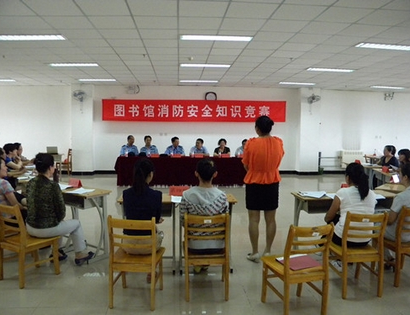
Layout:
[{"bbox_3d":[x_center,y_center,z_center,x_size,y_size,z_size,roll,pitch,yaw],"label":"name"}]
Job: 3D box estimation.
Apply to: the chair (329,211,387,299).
[{"bbox_3d":[1.370,0.843,3.161,0.390,0.790,0.450,0,4,-4],"label":"chair"}]

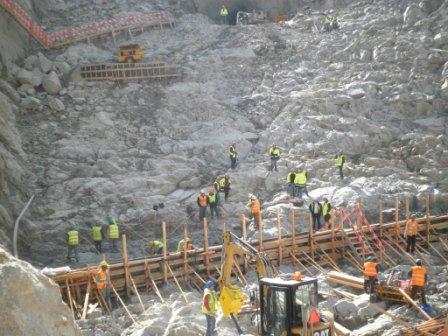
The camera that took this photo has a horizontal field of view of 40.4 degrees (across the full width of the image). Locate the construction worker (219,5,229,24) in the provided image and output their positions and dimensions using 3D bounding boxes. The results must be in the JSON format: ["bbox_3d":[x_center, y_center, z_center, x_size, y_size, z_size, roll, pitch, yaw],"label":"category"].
[{"bbox_3d":[0.000,-14.322,56.847,0.580,1.770,0.380,-1,11,0],"label":"construction worker"}]

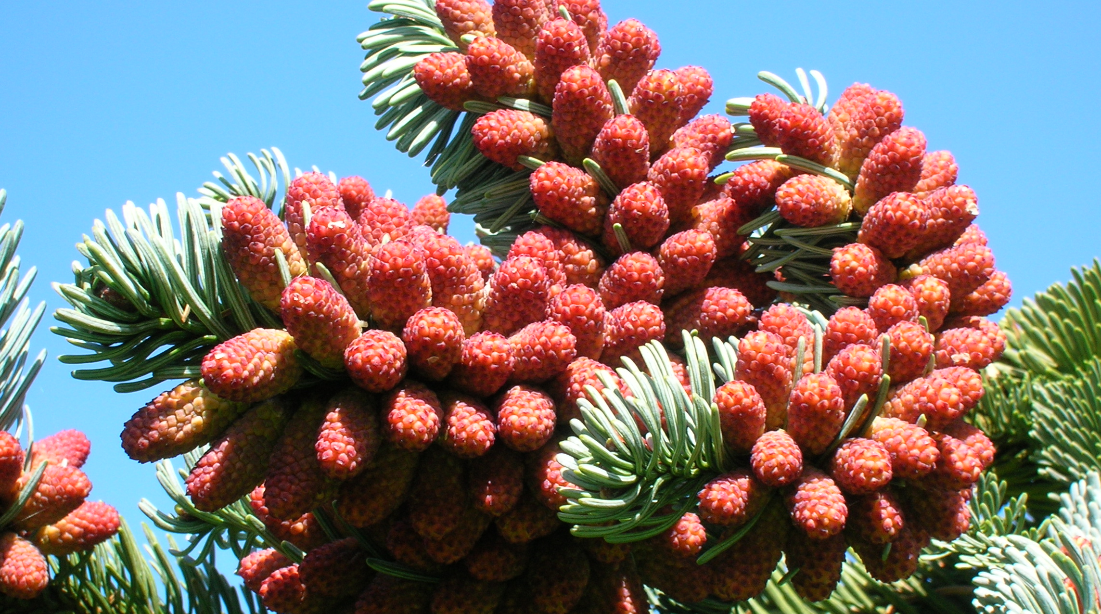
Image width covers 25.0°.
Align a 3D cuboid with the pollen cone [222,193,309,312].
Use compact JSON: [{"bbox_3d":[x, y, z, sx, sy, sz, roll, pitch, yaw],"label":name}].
[{"bbox_3d":[-0.043,-0.008,0.369,0.009,0.017,0.009,-24,21,0],"label":"pollen cone"}]

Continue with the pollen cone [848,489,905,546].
[{"bbox_3d":[0.055,0.035,0.425,0.008,0.008,0.015,47,0,-26],"label":"pollen cone"}]

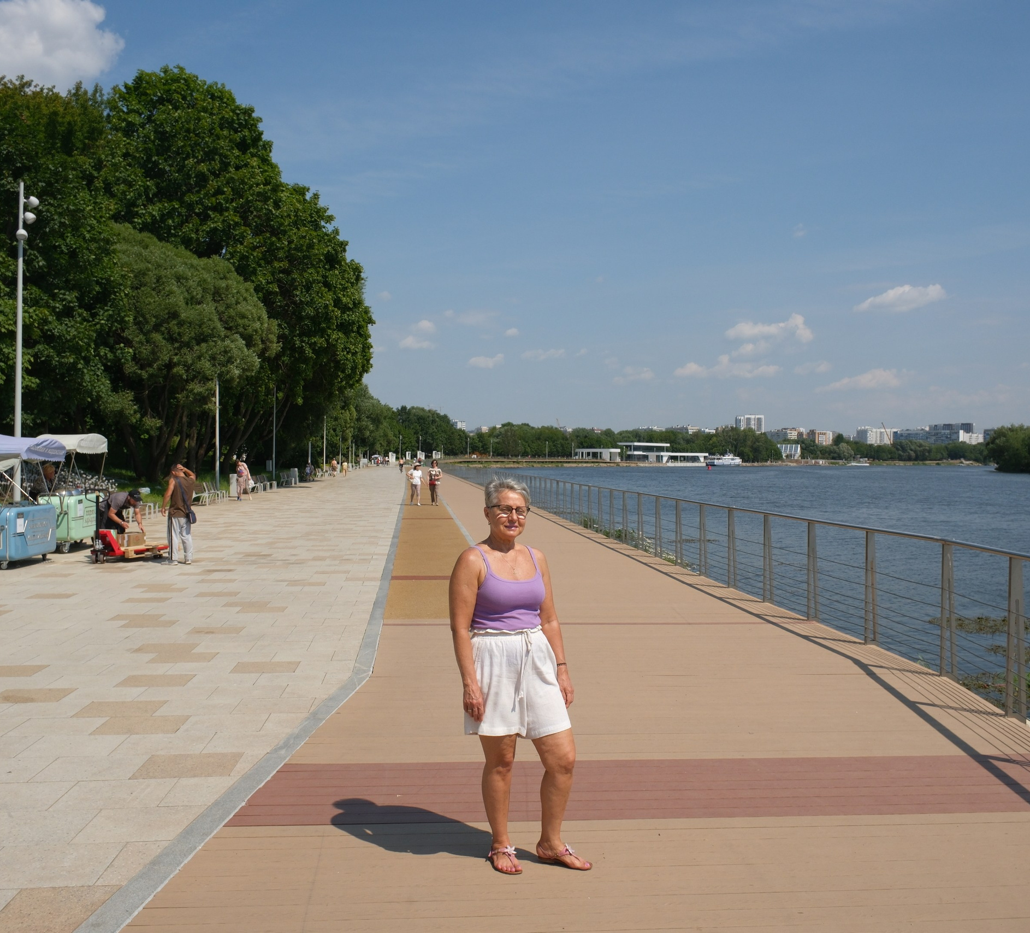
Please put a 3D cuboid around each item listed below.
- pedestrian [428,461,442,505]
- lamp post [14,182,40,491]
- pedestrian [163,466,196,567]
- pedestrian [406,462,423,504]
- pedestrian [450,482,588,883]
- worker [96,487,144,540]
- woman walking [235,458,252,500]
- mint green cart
[{"bbox_3d":[-3.065,0.624,40.296,0.560,1.720,0.420,1,0,-3],"label":"pedestrian"},{"bbox_3d":[-12.503,-2.879,26.682,0.550,8.650,0.550,1,0,37],"label":"lamp post"},{"bbox_3d":[-5.396,0.737,16.897,0.560,1.640,0.500,0,0,-45],"label":"pedestrian"},{"bbox_3d":[-3.809,0.661,40.397,0.660,1.630,0.450,1,0,-3],"label":"pedestrian"},{"bbox_3d":[0.021,0.862,4.427,0.560,1.600,0.360,1,0,-12],"label":"pedestrian"},{"bbox_3d":[-6.910,0.961,18.398,0.850,1.150,0.620,1,0,44],"label":"worker"},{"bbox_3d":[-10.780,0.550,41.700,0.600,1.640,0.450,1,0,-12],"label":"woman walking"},{"bbox_3d":[-8.213,1.019,19.298,0.800,1.000,1.600,1,0,0],"label":"mint green cart"}]

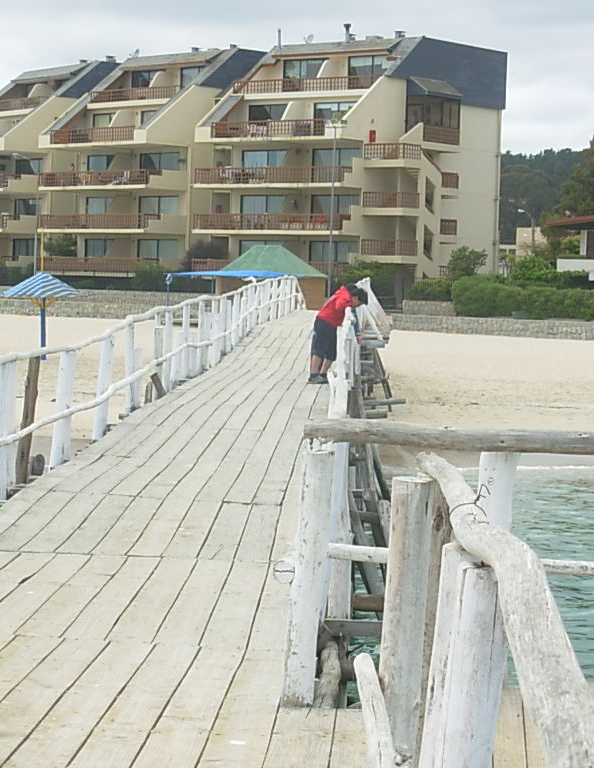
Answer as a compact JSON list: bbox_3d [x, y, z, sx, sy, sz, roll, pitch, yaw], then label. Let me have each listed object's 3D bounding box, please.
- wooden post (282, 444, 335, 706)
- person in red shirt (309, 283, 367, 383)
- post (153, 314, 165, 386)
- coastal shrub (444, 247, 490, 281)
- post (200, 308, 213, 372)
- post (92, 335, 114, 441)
[{"bbox_3d":[0.044,0.717,8.400,0.120,0.970,0.120,4,3,0],"label":"wooden post"},{"bbox_3d":[0.530,-0.651,28.700,0.720,1.250,0.450,1,3,3],"label":"person in red shirt"},{"bbox_3d":[-1.584,-0.361,25.800,0.130,0.900,0.130,1,3,0],"label":"post"},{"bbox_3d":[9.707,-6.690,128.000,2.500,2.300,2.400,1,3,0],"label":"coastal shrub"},{"bbox_3d":[-1.248,-0.620,31.000,0.130,0.900,0.130,1,3,0],"label":"post"},{"bbox_3d":[-1.806,0.033,20.900,0.105,0.971,0.105,5,3,0],"label":"post"}]

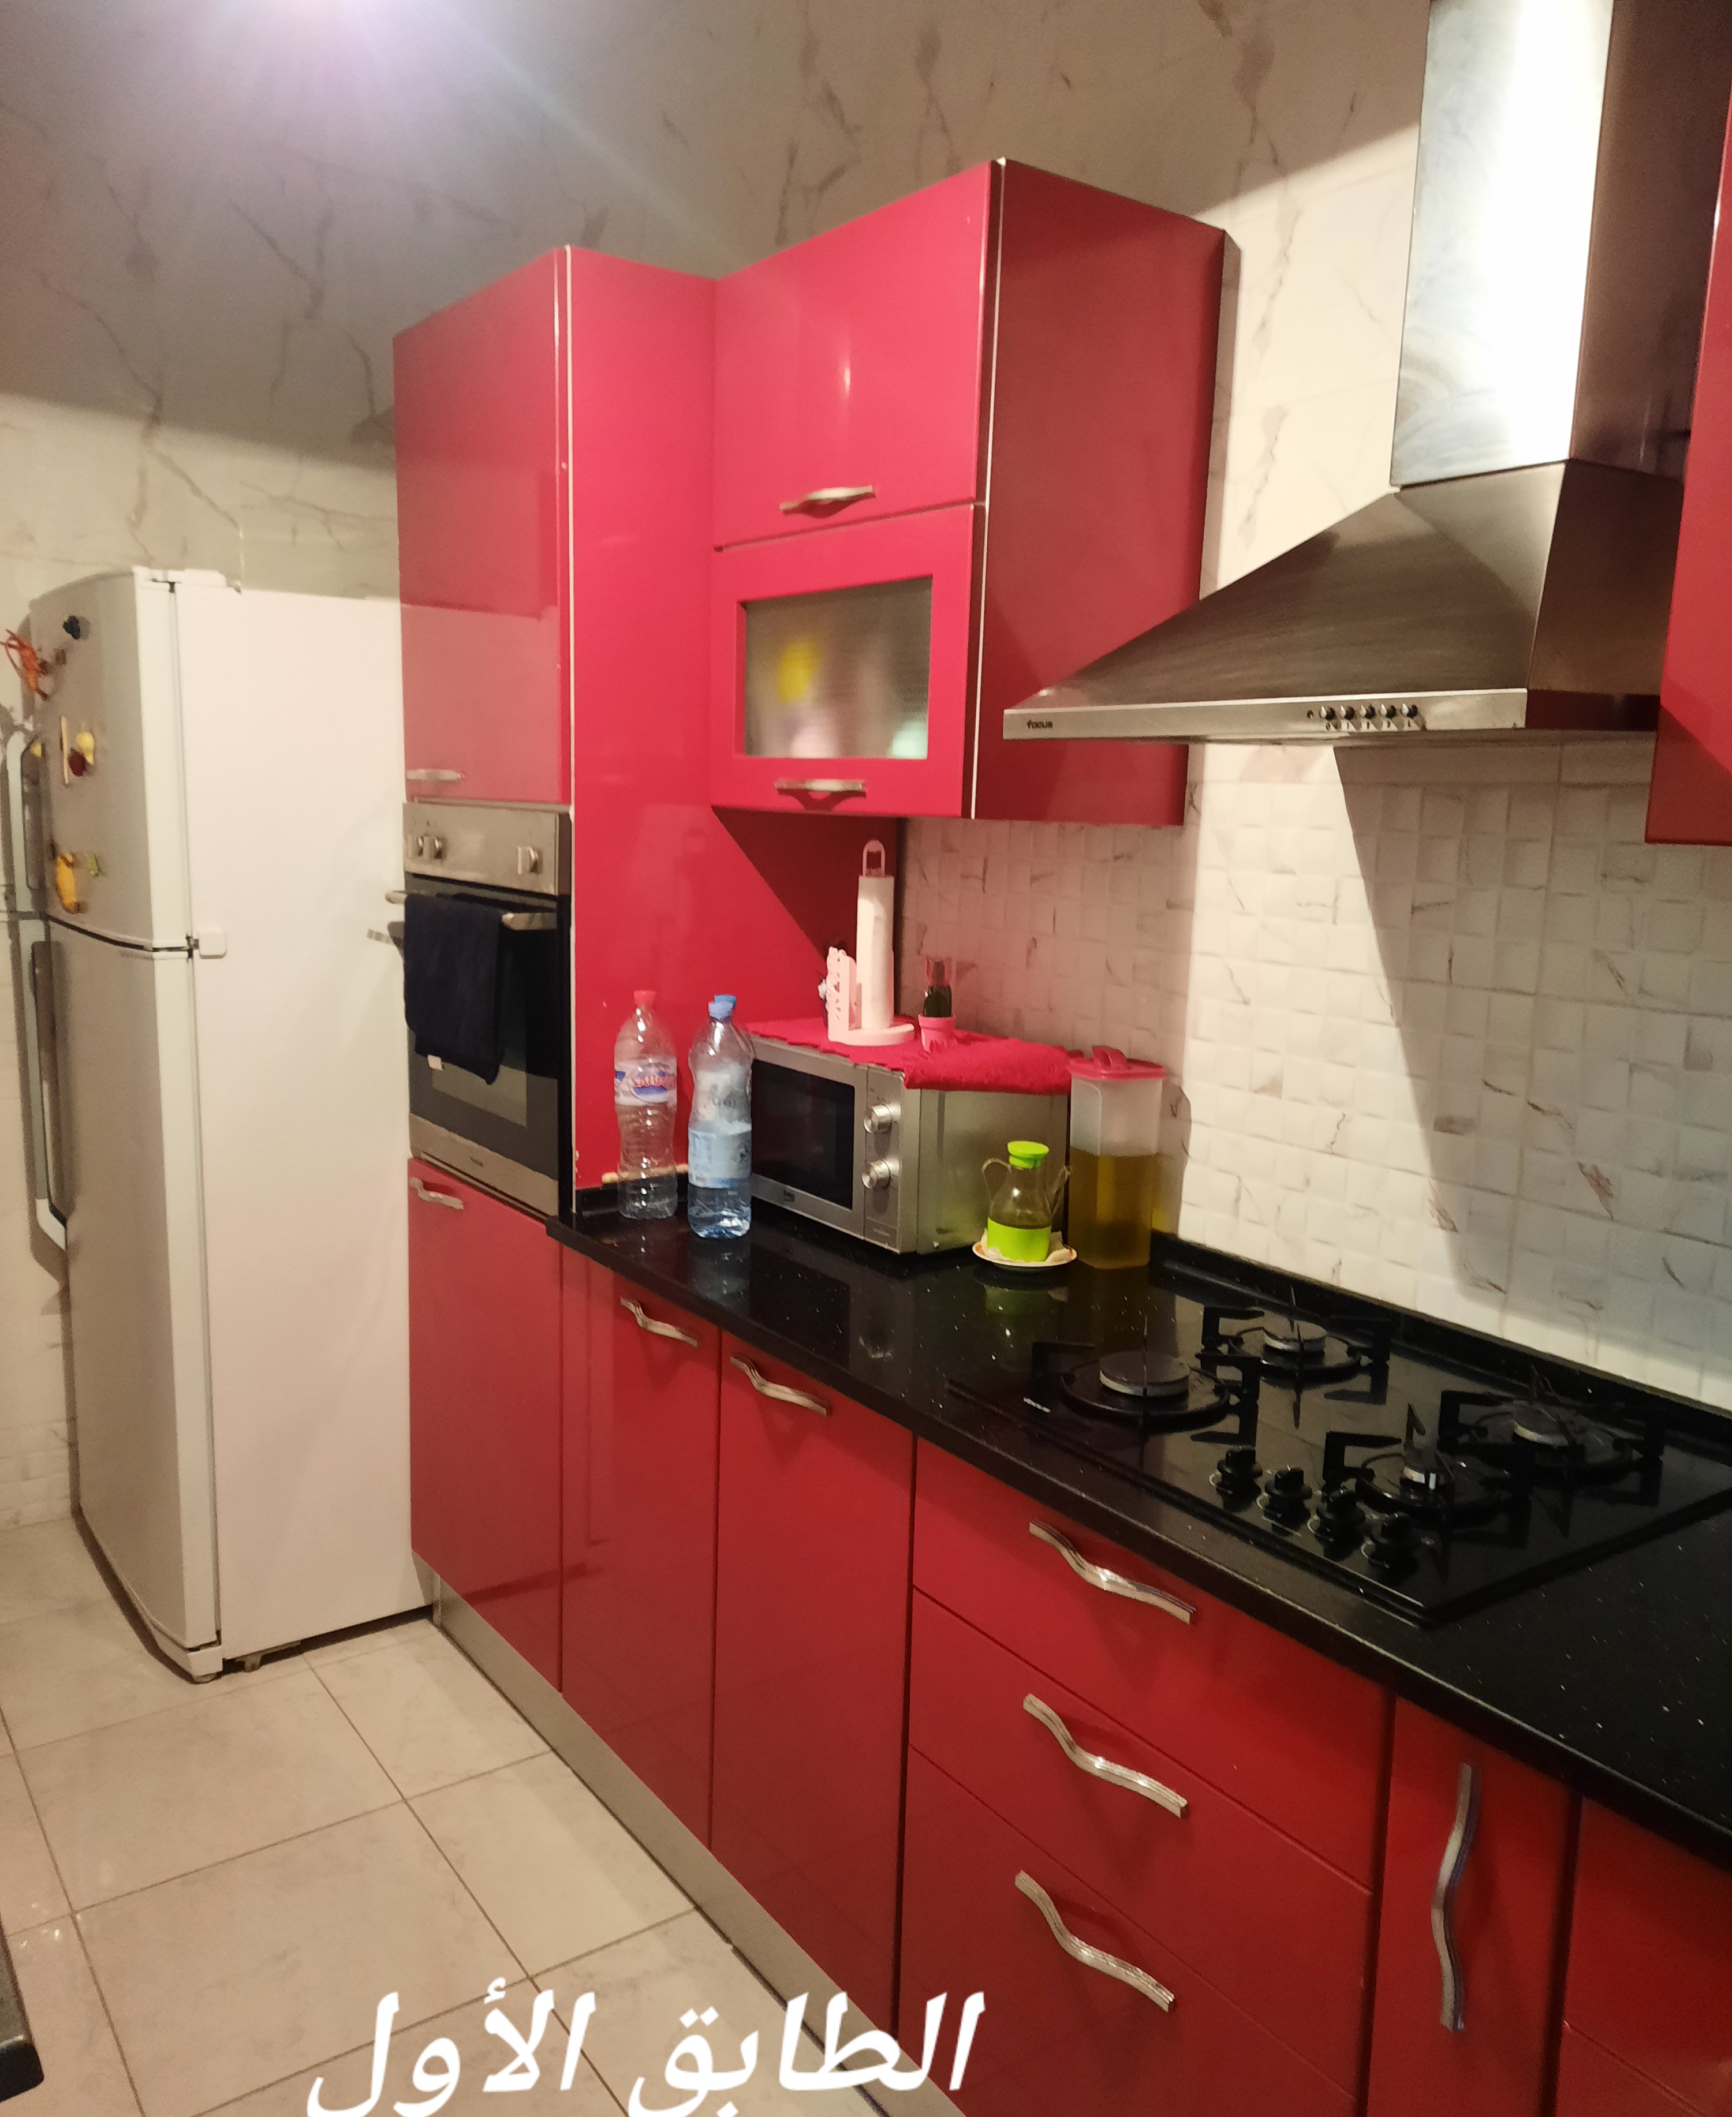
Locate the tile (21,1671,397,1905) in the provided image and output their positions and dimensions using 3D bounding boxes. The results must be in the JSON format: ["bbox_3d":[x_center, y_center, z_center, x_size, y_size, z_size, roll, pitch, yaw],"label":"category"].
[{"bbox_3d":[-1.016,1.102,2.570,0.457,0.010,0.457,-5,12,-35],"label":"tile"}]

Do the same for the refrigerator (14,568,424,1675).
[{"bbox_3d":[-1.085,0.082,3.107,0.720,1.830,0.700,-6,12,-38],"label":"refrigerator"}]

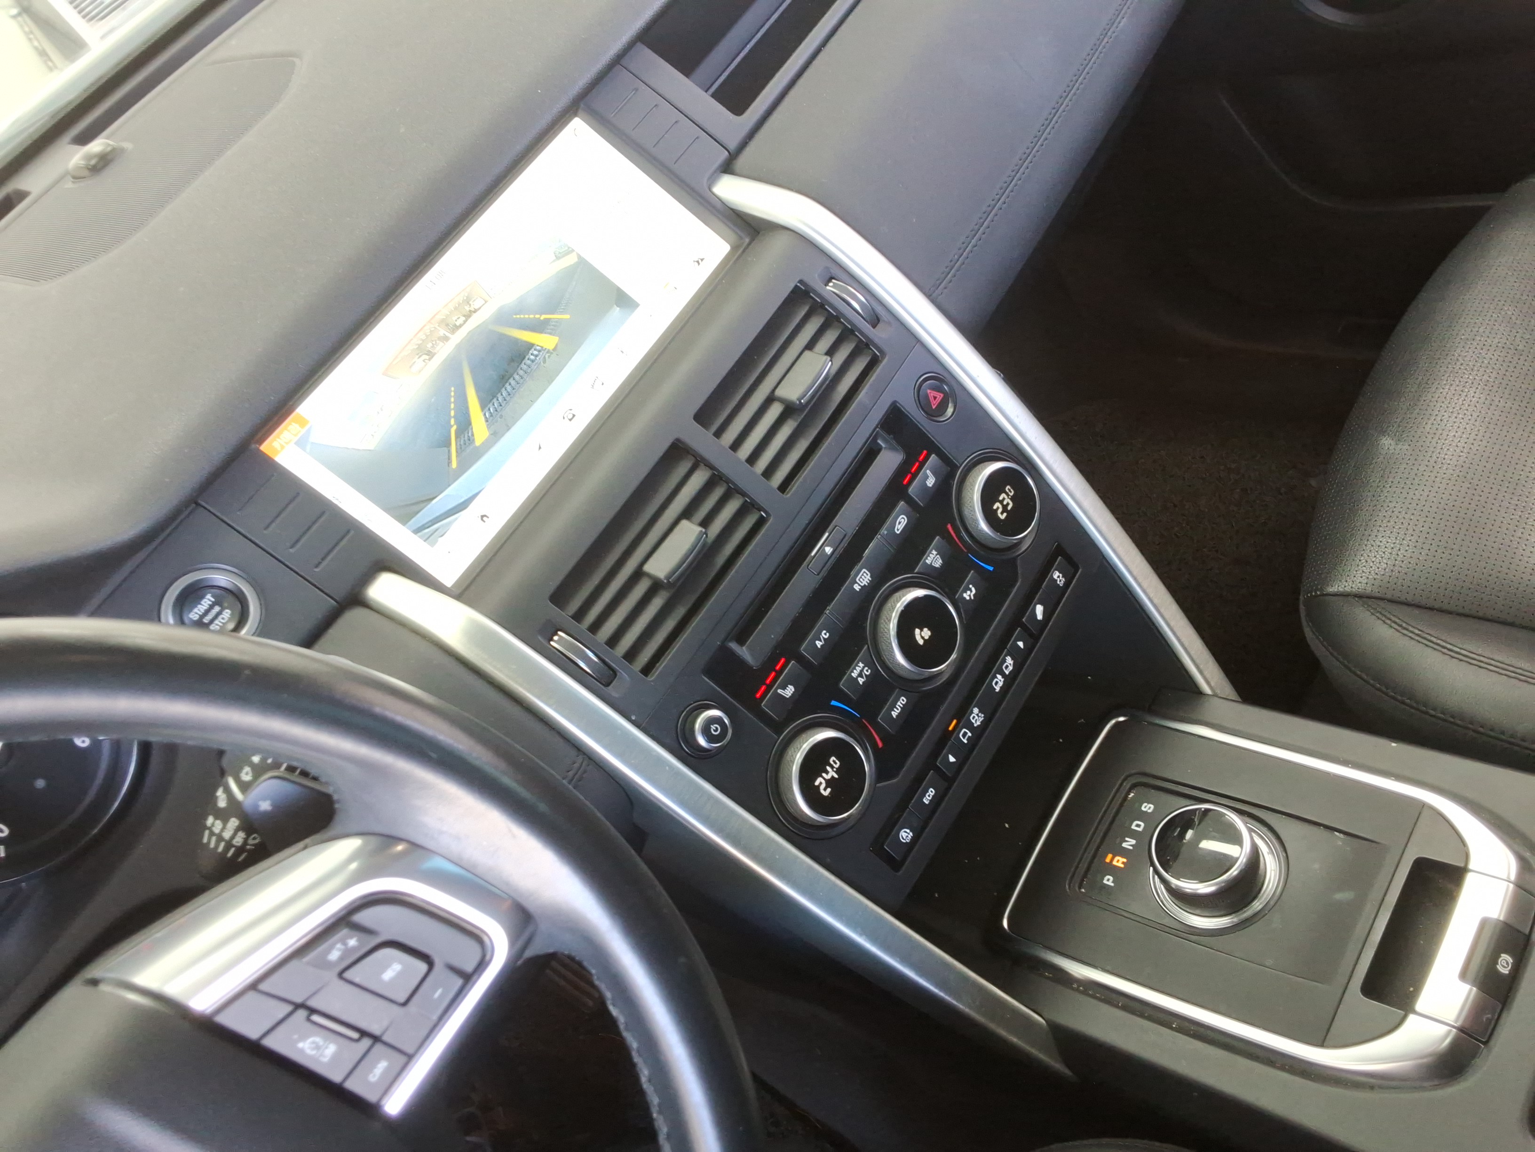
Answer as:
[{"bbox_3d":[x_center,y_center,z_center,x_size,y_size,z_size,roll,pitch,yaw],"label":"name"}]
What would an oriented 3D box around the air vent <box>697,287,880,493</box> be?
[{"bbox_3d":[0.009,-0.092,0.620,0.097,0.057,0.028,-55,10,-22],"label":"air vent"}]

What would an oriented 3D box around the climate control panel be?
[{"bbox_3d":[0.067,0.025,0.624,0.225,0.145,0.032,-55,19,-22],"label":"climate control panel"}]

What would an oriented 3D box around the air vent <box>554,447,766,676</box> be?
[{"bbox_3d":[-0.051,-0.007,0.579,0.097,0.057,0.028,-55,10,-22],"label":"air vent"}]

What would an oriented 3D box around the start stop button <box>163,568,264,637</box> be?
[{"bbox_3d":[-0.242,0.017,0.541,0.041,0.041,0.018,-55,8,-22],"label":"start stop button"}]

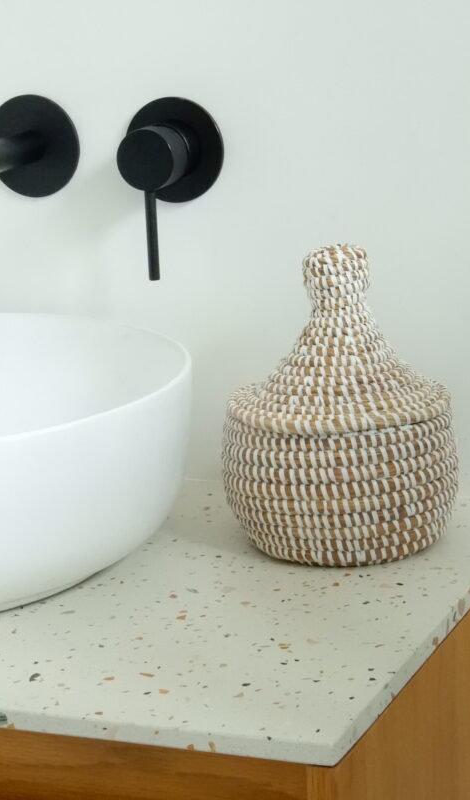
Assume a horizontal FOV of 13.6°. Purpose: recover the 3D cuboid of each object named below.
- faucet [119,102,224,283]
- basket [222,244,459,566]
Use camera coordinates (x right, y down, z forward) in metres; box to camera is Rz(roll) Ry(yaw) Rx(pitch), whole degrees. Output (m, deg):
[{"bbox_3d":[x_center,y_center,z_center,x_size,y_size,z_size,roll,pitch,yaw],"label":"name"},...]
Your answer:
[{"bbox_3d":[-0.053,-0.156,1.451,0.079,0.131,0.056,3,14,22],"label":"faucet"},{"bbox_3d":[0.070,0.001,1.319,0.160,0.204,0.160,-3,13,1],"label":"basket"}]

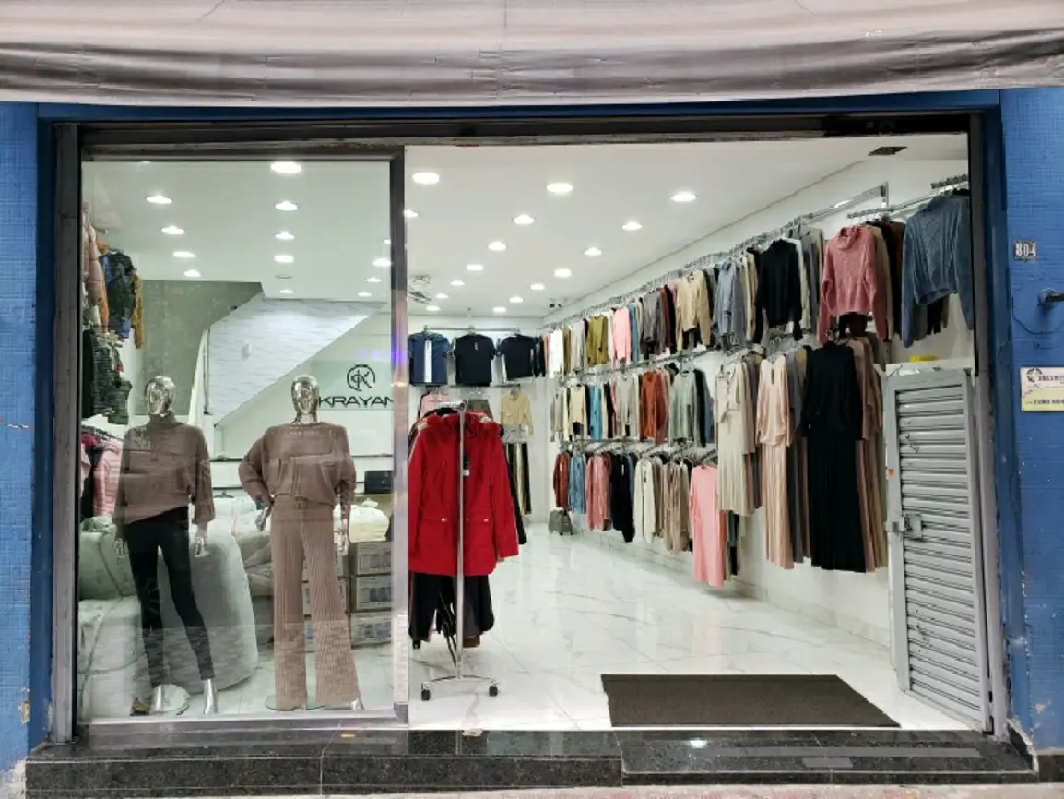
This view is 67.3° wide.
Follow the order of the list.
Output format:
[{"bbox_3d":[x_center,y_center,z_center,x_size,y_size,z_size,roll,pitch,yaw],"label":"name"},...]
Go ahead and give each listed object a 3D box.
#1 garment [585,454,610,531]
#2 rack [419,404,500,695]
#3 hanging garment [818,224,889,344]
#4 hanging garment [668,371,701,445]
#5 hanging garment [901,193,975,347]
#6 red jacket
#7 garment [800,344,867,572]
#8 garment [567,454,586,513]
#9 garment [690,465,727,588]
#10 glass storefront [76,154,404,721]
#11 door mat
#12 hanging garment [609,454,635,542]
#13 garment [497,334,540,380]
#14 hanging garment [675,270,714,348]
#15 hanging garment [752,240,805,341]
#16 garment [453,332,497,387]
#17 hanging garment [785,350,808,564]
[{"bbox_3d":[0.764,1.068,9.310,0.110,0.865,0.440,0,-3,-23],"label":"garment"},{"bbox_3d":[-0.489,0.816,4.833,0.430,1.620,1.120,0,-2,-10],"label":"rack"},{"bbox_3d":[2.009,-0.716,4.984,0.470,0.740,0.170,0,-2,-16],"label":"hanging garment"},{"bbox_3d":[1.385,0.088,7.280,0.110,0.652,0.430,0,-3,-21],"label":"hanging garment"},{"bbox_3d":[2.198,-0.700,4.322,0.480,0.840,0.180,0,-2,-16],"label":"hanging garment"},{"bbox_3d":[-0.387,0.518,4.480,0.620,0.878,0.230,-1,-3,-2],"label":"red jacket"},{"bbox_3d":[1.996,0.379,5.309,0.130,1.450,0.460,0,-3,-31],"label":"garment"},{"bbox_3d":[0.563,1.062,10.063,0.310,0.730,0.150,0,-2,-16],"label":"garment"},{"bbox_3d":[1.499,1.076,6.787,0.370,1.030,0.170,0,-2,-16],"label":"garment"},{"bbox_3d":[-1.442,0.175,3.945,1.650,2.814,0.080,-1,-2,2],"label":"glass storefront"},{"bbox_3d":[1.075,1.573,4.228,1.350,0.015,0.815,-1,-2,2],"label":"door mat"},{"bbox_3d":[0.971,1.071,8.635,0.340,0.950,0.160,0,-2,-16],"label":"hanging garment"},{"bbox_3d":[-0.197,-0.619,11.800,0.600,0.680,0.160,-1,-2,-3],"label":"garment"},{"bbox_3d":[1.439,-0.795,7.090,0.110,0.630,0.440,0,-3,-23],"label":"hanging garment"},{"bbox_3d":[1.810,-0.791,5.888,0.120,0.695,0.450,0,-3,-32],"label":"hanging garment"},{"bbox_3d":[-0.846,-0.587,11.716,0.590,0.768,0.150,-1,-3,-8],"label":"garment"},{"bbox_3d":[1.920,0.423,5.997,0.110,1.533,0.410,0,-3,-27],"label":"hanging garment"}]

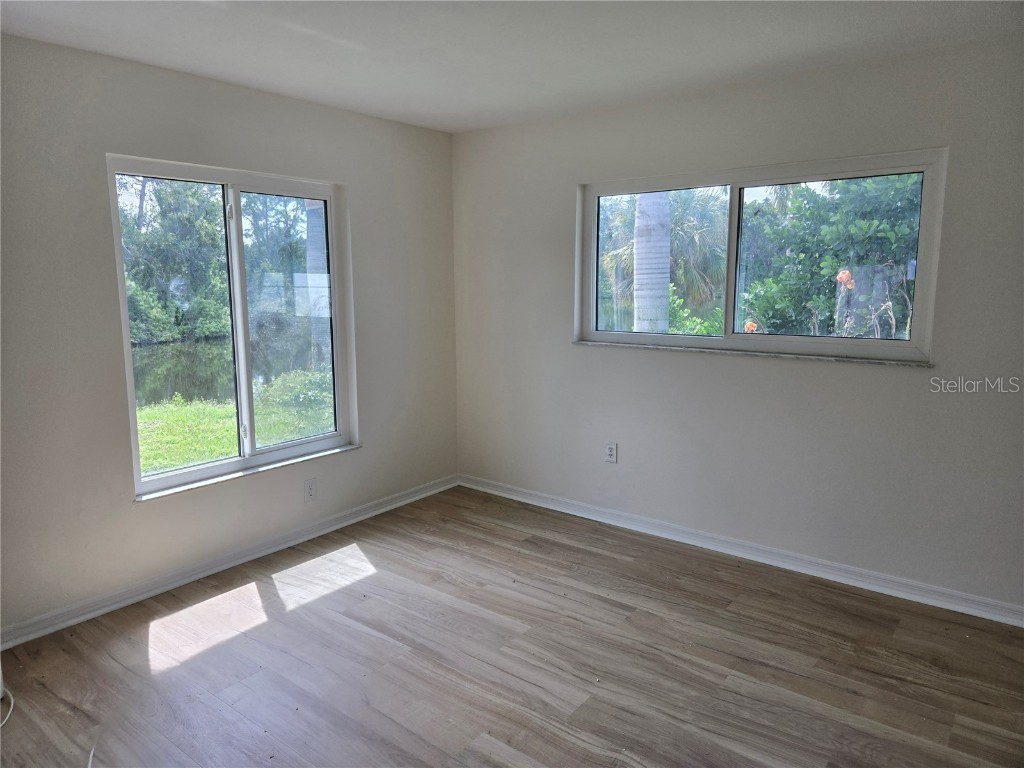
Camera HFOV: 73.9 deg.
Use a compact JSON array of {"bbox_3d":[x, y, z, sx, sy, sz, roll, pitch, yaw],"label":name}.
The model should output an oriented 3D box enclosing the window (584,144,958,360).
[{"bbox_3d":[1.164,-0.644,3.591,1.877,0.932,0.100,7,11,37],"label":"window"}]

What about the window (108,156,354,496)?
[{"bbox_3d":[-1.387,-0.314,3.596,0.100,1.555,1.299,7,11,37],"label":"window"}]

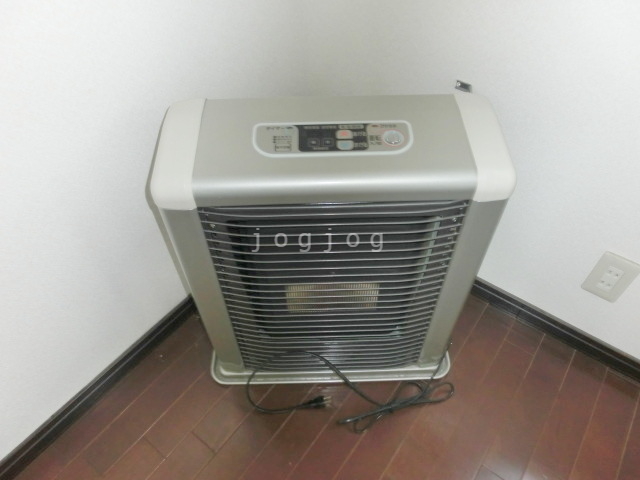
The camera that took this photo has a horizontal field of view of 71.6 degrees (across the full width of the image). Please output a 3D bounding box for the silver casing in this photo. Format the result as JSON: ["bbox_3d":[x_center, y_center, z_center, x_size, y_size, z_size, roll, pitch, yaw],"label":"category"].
[{"bbox_3d":[0.021,0.037,0.899,0.564,0.613,0.255,-2,48,-1],"label":"silver casing"}]

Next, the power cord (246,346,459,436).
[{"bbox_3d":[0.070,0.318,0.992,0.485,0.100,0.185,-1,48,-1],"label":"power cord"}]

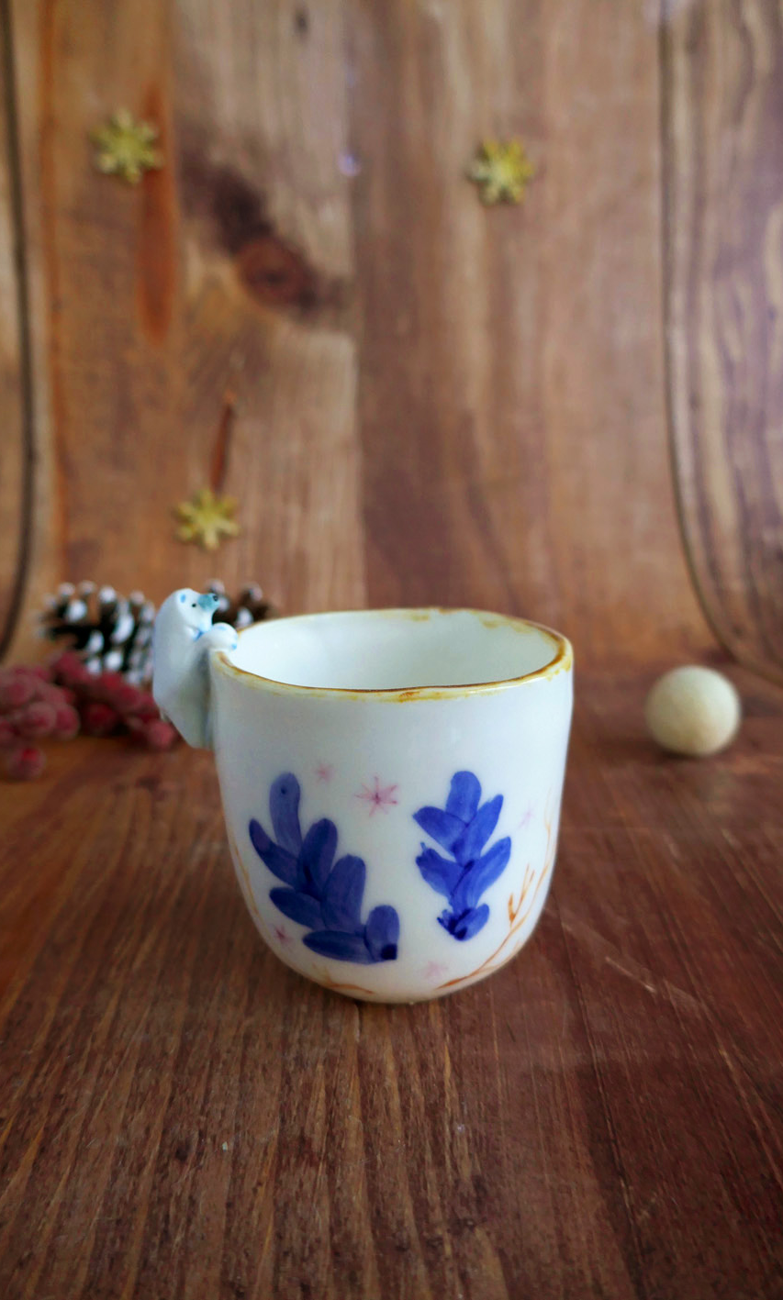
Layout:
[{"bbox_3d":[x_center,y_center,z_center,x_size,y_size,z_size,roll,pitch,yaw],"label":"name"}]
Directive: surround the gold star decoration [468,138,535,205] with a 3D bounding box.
[{"bbox_3d":[0.064,-0.275,0.518,0.036,0.037,0.005,-2,3,-2],"label":"gold star decoration"}]

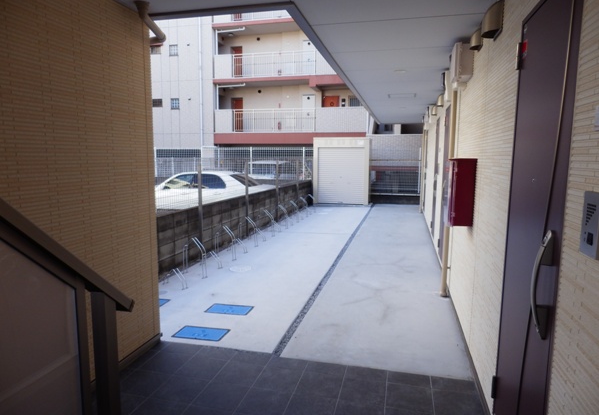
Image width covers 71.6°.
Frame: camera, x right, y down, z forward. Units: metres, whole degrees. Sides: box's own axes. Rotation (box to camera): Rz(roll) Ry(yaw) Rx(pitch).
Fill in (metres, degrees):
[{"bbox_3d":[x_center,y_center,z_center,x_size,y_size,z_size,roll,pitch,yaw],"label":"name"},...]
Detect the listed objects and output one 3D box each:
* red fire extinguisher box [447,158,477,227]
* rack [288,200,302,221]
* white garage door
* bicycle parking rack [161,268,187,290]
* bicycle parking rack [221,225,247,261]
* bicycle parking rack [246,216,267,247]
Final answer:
[{"bbox_3d":[1.303,-0.125,3.358,0.185,0.535,0.280,2,7,14],"label":"red fire extinguisher box"},{"bbox_3d":[-0.128,0.084,10.877,0.420,0.530,0.660,2,7,14],"label":"rack"},{"bbox_3d":[1.440,-1.095,14.359,1.670,1.950,0.100,2,7,14],"label":"white garage door"},{"bbox_3d":[-1.545,0.875,5.183,0.430,0.220,0.160,5,8,34],"label":"bicycle parking rack"},{"bbox_3d":[-1.120,0.534,6.845,0.420,0.530,0.660,2,7,14],"label":"bicycle parking rack"},{"bbox_3d":[-0.860,0.418,7.890,0.420,0.530,0.660,2,7,14],"label":"bicycle parking rack"}]

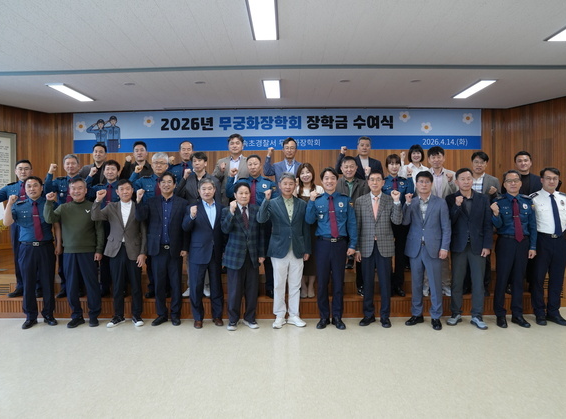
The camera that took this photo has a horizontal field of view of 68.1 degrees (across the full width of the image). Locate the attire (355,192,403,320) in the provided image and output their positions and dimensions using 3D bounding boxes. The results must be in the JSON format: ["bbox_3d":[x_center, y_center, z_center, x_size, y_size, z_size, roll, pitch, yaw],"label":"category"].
[{"bbox_3d":[1.083,0.528,4.700,0.530,1.430,0.330,0,0,3],"label":"attire"}]

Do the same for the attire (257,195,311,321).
[{"bbox_3d":[0.016,0.525,4.580,0.590,1.380,0.360,-1,0,0],"label":"attire"}]

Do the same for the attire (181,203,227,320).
[{"bbox_3d":[-0.905,0.578,4.770,0.462,1.358,0.360,-1,1,-13],"label":"attire"}]

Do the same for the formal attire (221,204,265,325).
[{"bbox_3d":[-0.423,0.591,4.540,0.500,1.310,0.360,-1,0,-3],"label":"formal attire"}]

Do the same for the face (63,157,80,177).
[{"bbox_3d":[-2.612,-0.537,5.170,0.180,0.245,0.200,-1,0,-15],"label":"face"}]

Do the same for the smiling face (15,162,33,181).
[{"bbox_3d":[-3.227,-0.473,5.230,0.184,0.240,0.200,-1,1,-29],"label":"smiling face"}]

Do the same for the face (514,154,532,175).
[{"bbox_3d":[3.018,-0.575,5.270,0.180,0.235,0.190,0,0,22],"label":"face"}]

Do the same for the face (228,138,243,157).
[{"bbox_3d":[-0.633,-0.836,5.580,0.180,0.240,0.200,-1,0,-3],"label":"face"}]

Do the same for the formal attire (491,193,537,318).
[{"bbox_3d":[2.629,0.520,4.770,0.440,1.419,0.360,0,1,22],"label":"formal attire"}]

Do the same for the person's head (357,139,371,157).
[{"bbox_3d":[1.086,-0.833,5.580,0.175,0.240,0.200,-1,0,6],"label":"person's head"}]

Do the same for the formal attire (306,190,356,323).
[{"bbox_3d":[0.540,0.523,4.660,0.570,1.470,0.340,0,0,6],"label":"formal attire"}]

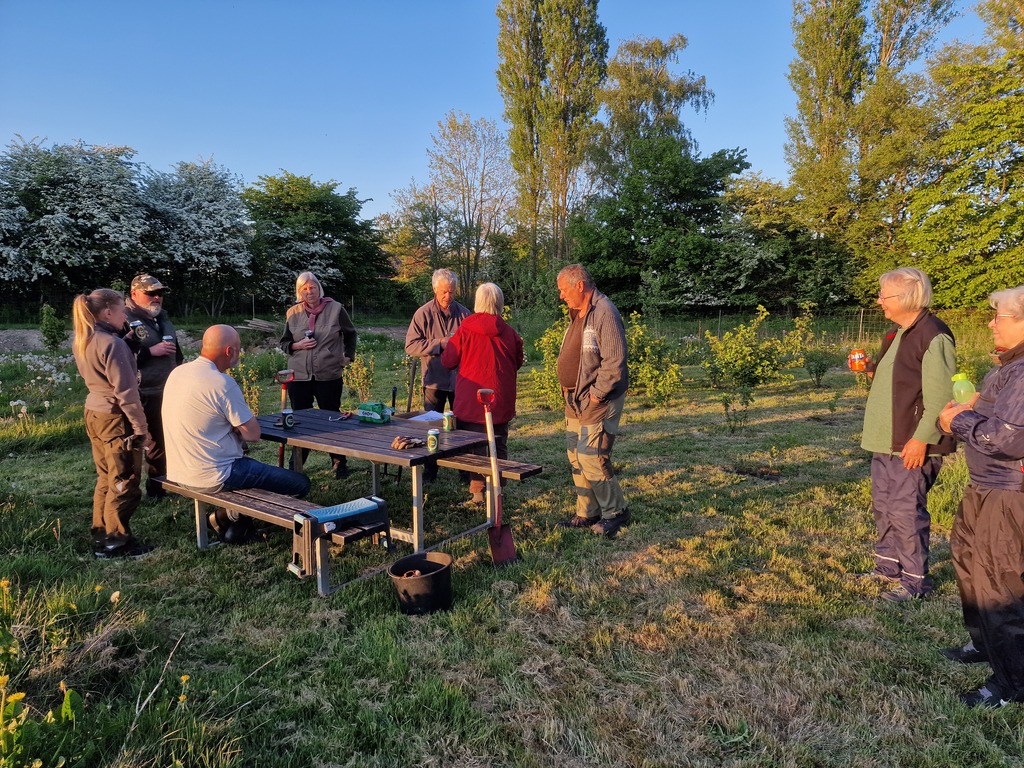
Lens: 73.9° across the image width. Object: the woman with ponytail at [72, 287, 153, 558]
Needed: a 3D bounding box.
[{"bbox_3d":[-2.450,0.248,4.178,0.420,1.620,0.460,-4,8,-30],"label":"woman with ponytail"}]

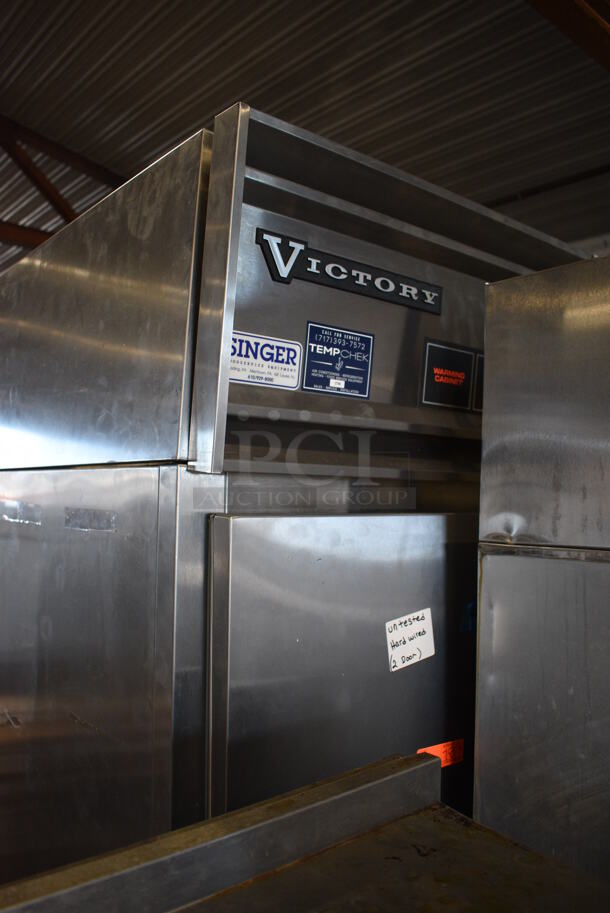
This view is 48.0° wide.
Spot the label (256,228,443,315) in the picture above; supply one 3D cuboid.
[{"bbox_3d":[0.065,-0.205,0.791,0.294,0.050,0.008,3,3,-39],"label":"label"}]

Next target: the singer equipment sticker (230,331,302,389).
[{"bbox_3d":[-0.044,-0.100,0.719,0.104,0.052,0.002,3,3,-39],"label":"singer equipment sticker"}]

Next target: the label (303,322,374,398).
[{"bbox_3d":[0.041,-0.108,0.786,0.103,0.077,0.002,3,3,-39],"label":"label"}]

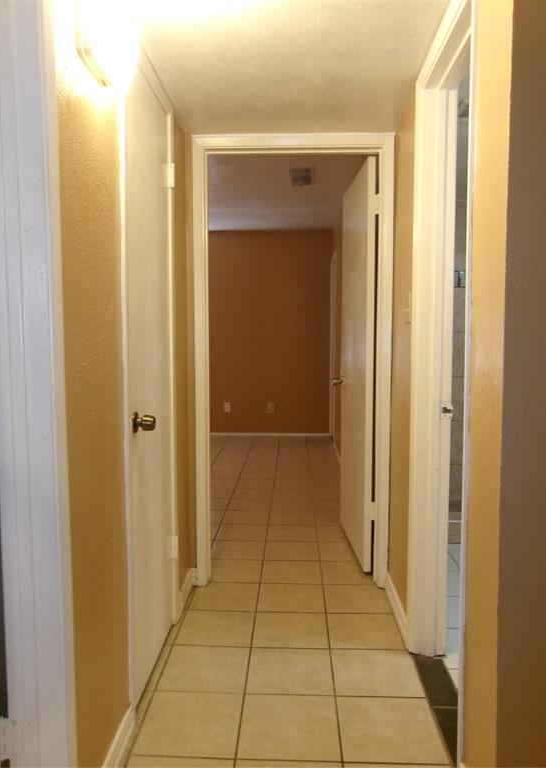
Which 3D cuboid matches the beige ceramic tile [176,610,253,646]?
[{"bbox_3d":[-0.232,1.017,2.489,0.302,0.010,0.302,0,5,2],"label":"beige ceramic tile"}]

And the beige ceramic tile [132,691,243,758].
[{"bbox_3d":[-0.253,1.065,1.880,0.302,0.010,0.302,0,5,2],"label":"beige ceramic tile"}]

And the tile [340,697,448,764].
[{"bbox_3d":[0.357,1.071,1.860,0.302,0.010,0.302,0,5,2],"label":"tile"}]

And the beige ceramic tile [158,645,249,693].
[{"bbox_3d":[-0.243,1.041,2.186,0.302,0.010,0.302,0,5,2],"label":"beige ceramic tile"}]

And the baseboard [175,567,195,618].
[{"bbox_3d":[-0.399,0.947,2.701,0.015,0.088,0.371,0,4,2],"label":"baseboard"}]

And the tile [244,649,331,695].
[{"bbox_3d":[0.063,1.037,2.156,0.304,0.010,0.307,0,4,2],"label":"tile"}]

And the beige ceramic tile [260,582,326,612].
[{"bbox_3d":[0.086,0.991,2.768,0.304,0.010,0.307,0,4,2],"label":"beige ceramic tile"}]

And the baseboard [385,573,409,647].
[{"bbox_3d":[0.526,0.957,2.579,0.015,0.085,0.547,0,4,2],"label":"baseboard"}]

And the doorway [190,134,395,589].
[{"bbox_3d":[0.094,-0.085,2.862,0.923,2.122,0.140,0,4,2],"label":"doorway"}]

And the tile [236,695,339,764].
[{"bbox_3d":[0.051,1.068,1.869,0.302,0.010,0.302,0,5,2],"label":"tile"}]

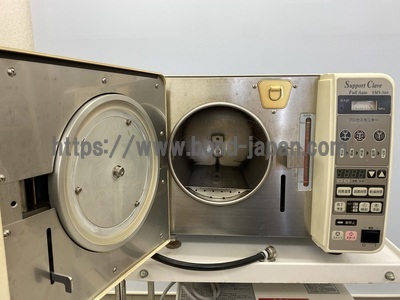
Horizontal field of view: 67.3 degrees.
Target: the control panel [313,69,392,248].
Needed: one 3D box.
[{"bbox_3d":[0.296,0.025,0.592,0.106,0.333,0.085,0,6,3],"label":"control panel"}]

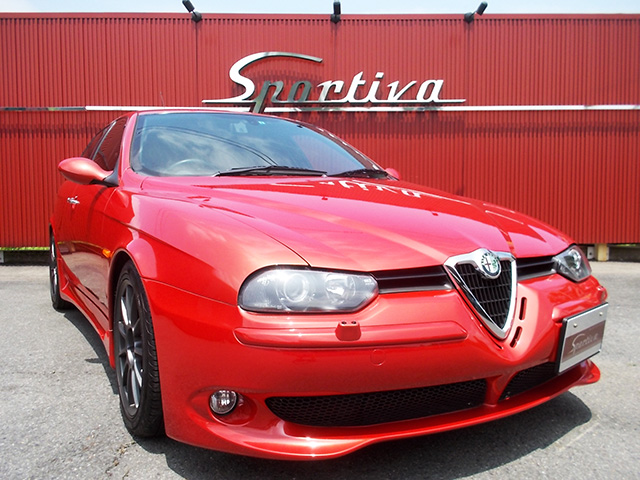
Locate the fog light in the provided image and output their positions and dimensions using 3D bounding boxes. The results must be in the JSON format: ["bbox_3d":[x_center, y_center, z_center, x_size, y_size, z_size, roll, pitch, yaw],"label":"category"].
[{"bbox_3d":[-0.247,0.412,1.367,0.070,0.065,0.050,-2,5,-23],"label":"fog light"}]

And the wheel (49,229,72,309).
[{"bbox_3d":[-1.920,0.221,4.135,0.225,0.640,0.640,-3,5,-31],"label":"wheel"}]

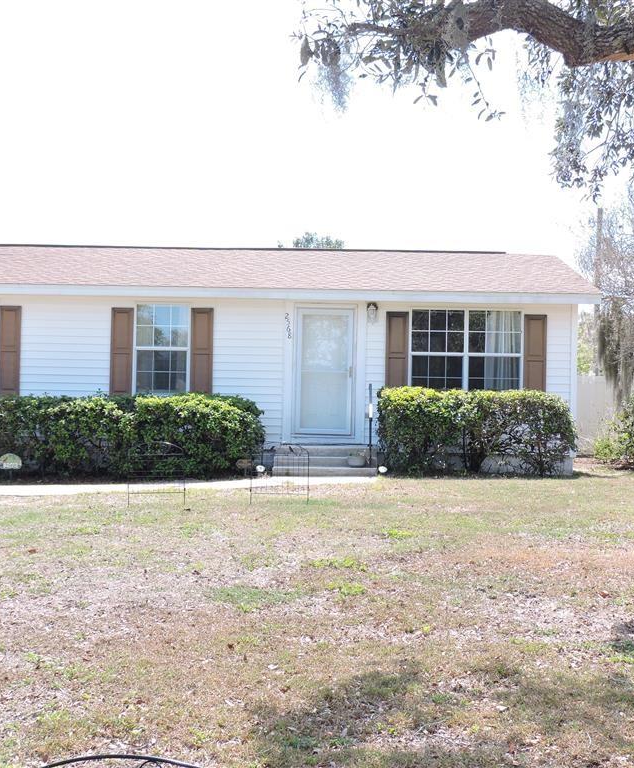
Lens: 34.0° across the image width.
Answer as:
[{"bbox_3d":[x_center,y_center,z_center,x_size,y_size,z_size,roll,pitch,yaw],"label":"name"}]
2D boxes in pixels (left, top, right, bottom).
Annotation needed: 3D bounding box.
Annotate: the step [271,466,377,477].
[{"bbox_3d":[0.125,1.313,15.359,1.540,0.140,0.320,1,-1,3],"label":"step"}]

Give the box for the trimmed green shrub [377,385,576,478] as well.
[{"bbox_3d":[2.411,0.718,15.650,2.900,1.270,0.950,1,-1,3],"label":"trimmed green shrub"}]

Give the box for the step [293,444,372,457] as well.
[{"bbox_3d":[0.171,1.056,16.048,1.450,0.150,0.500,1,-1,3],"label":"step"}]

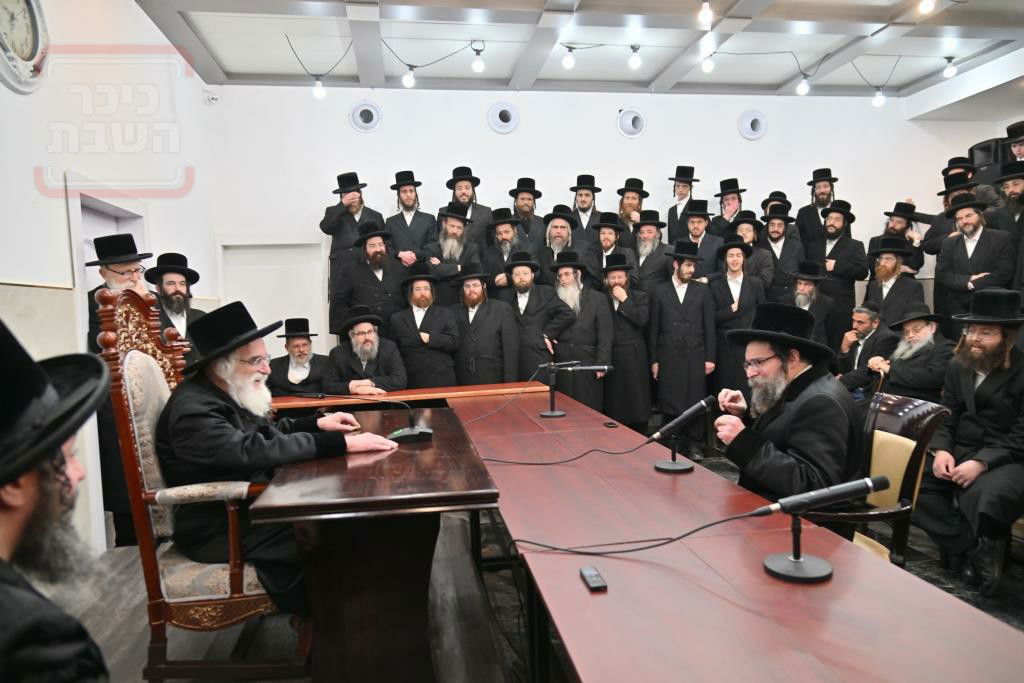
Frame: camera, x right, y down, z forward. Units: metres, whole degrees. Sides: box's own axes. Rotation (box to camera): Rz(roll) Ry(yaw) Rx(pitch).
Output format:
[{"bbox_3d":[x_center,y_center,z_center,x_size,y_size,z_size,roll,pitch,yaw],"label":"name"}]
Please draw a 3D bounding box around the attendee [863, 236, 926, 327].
[{"bbox_3d":[3.298,0.024,5.870,0.340,1.830,0.520,-4,4,-41],"label":"attendee"}]

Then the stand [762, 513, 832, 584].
[{"bbox_3d":[0.596,0.411,1.423,0.134,0.136,0.134,-3,3,-17],"label":"stand"}]

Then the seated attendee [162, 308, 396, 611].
[{"bbox_3d":[-0.970,0.542,2.739,0.930,1.390,0.640,-2,3,-6],"label":"seated attendee"}]

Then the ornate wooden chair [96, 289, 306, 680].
[{"bbox_3d":[-1.107,0.513,2.793,0.720,1.440,0.720,-2,3,-7],"label":"ornate wooden chair"}]

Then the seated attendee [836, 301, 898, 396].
[{"bbox_3d":[2.427,0.379,4.714,0.750,1.291,0.540,-4,4,-42],"label":"seated attendee"}]

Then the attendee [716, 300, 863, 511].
[{"bbox_3d":[0.907,0.527,2.374,0.700,1.310,0.550,-2,3,-2],"label":"attendee"}]

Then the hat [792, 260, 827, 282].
[{"bbox_3d":[2.658,-0.625,6.100,0.340,0.150,0.370,0,3,37],"label":"hat"}]

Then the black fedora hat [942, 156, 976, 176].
[{"bbox_3d":[4.256,-1.661,6.500,0.335,0.140,0.300,0,2,-32],"label":"black fedora hat"}]

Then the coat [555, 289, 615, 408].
[{"bbox_3d":[0.648,0.126,6.157,0.560,1.200,0.360,0,3,27],"label":"coat"}]

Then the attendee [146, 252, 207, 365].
[{"bbox_3d":[-2.057,0.312,4.250,0.550,1.725,0.380,-4,3,-37],"label":"attendee"}]

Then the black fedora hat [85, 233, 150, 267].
[{"bbox_3d":[-2.268,-0.527,3.930,0.370,0.155,0.325,-7,10,18],"label":"black fedora hat"}]

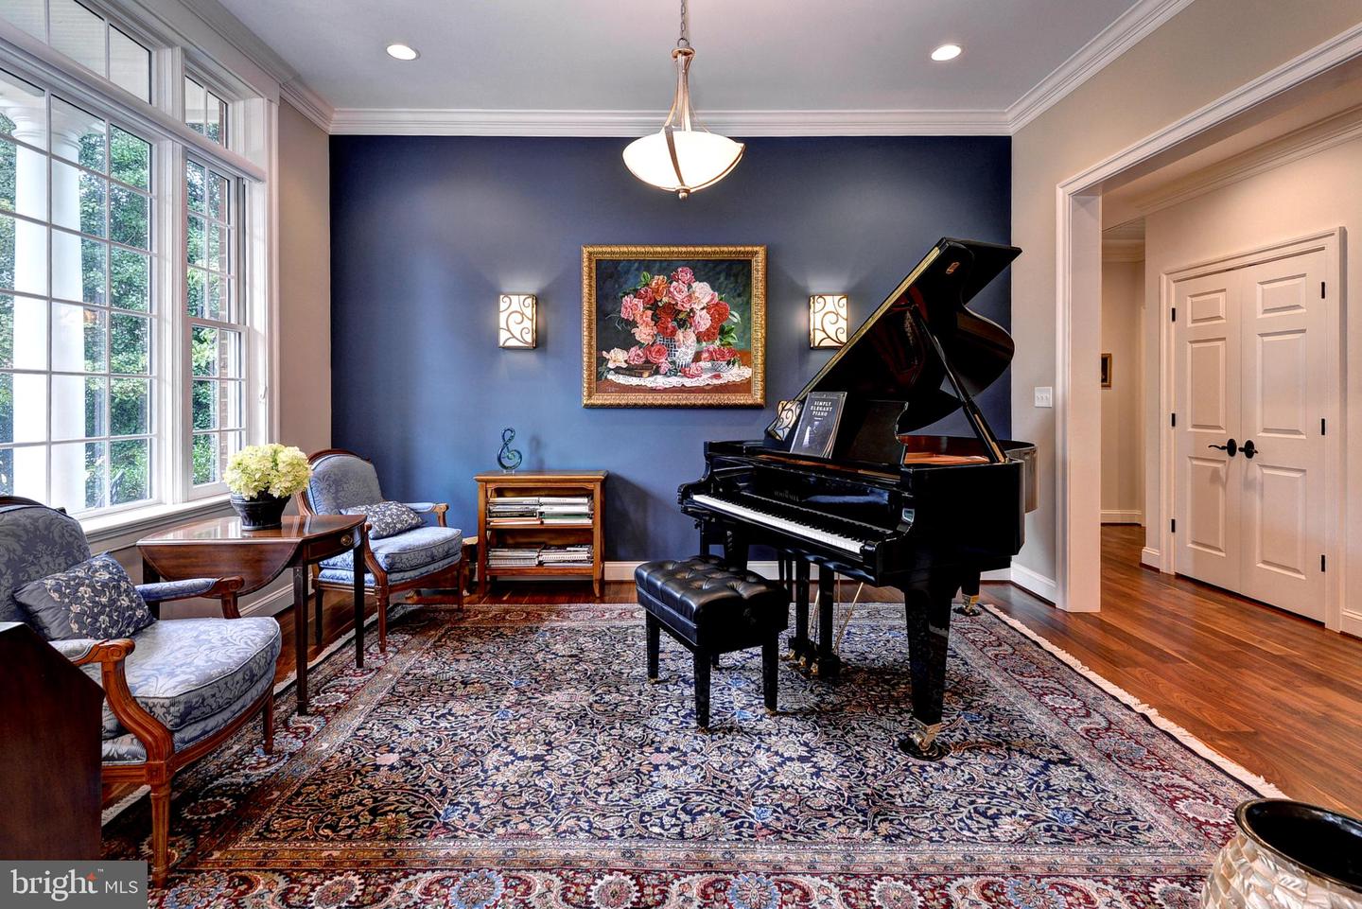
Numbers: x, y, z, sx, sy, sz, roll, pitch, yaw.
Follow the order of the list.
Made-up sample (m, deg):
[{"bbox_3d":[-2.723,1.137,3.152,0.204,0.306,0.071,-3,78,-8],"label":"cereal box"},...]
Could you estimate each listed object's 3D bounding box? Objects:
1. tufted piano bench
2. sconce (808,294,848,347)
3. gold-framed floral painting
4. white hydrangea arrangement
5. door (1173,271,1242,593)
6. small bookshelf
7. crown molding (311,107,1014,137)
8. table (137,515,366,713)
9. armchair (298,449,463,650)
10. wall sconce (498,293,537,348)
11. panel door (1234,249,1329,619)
[{"bbox_3d":[0.117,0.760,2.505,0.400,0.480,0.580,-1,3,-24],"label":"tufted piano bench"},{"bbox_3d":[0.975,-0.873,4.015,0.226,0.355,0.100,0,3,-1],"label":"sconce"},{"bbox_3d":[-0.047,-0.849,4.040,1.221,1.073,0.050,0,3,-1],"label":"gold-framed floral painting"},{"bbox_3d":[-1.739,0.072,2.550,0.320,0.240,0.310,0,3,-1],"label":"white hydrangea arrangement"},{"bbox_3d":[3.419,-0.157,3.940,0.045,2.020,0.465,0,3,-2],"label":"door"},{"bbox_3d":[-0.877,0.498,3.911,0.819,0.735,0.309,0,3,-1],"label":"small bookshelf"},{"bbox_3d":[-0.066,-2.205,4.025,4.579,0.144,0.080,0,3,-1],"label":"crown molding"},{"bbox_3d":[-1.740,0.653,2.525,0.660,0.690,0.500,0,3,0],"label":"table"},{"bbox_3d":[-1.632,0.449,3.299,0.720,0.950,0.660,1,3,17],"label":"armchair"},{"bbox_3d":[-1.084,-0.876,4.015,0.226,0.355,0.100,0,3,-1],"label":"wall sconce"},{"bbox_3d":[3.438,-0.112,3.465,0.045,2.020,0.465,0,3,-2],"label":"panel door"}]

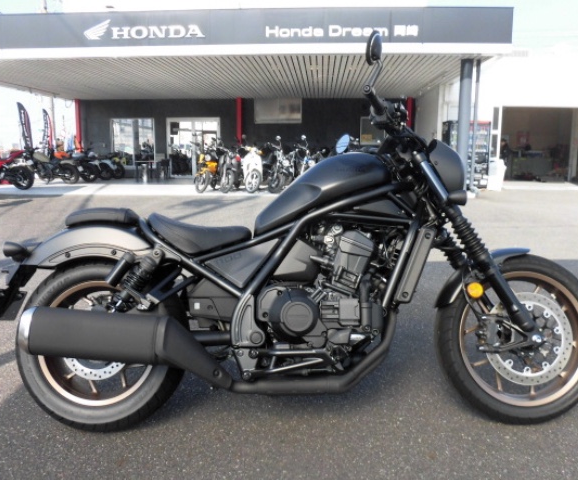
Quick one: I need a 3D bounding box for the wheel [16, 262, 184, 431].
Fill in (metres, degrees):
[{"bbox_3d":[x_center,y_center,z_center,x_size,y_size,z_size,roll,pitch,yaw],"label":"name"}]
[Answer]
[{"bbox_3d":[-0.668,0.370,1.630,0.640,0.640,0.190,0,-6,-1],"label":"wheel"}]

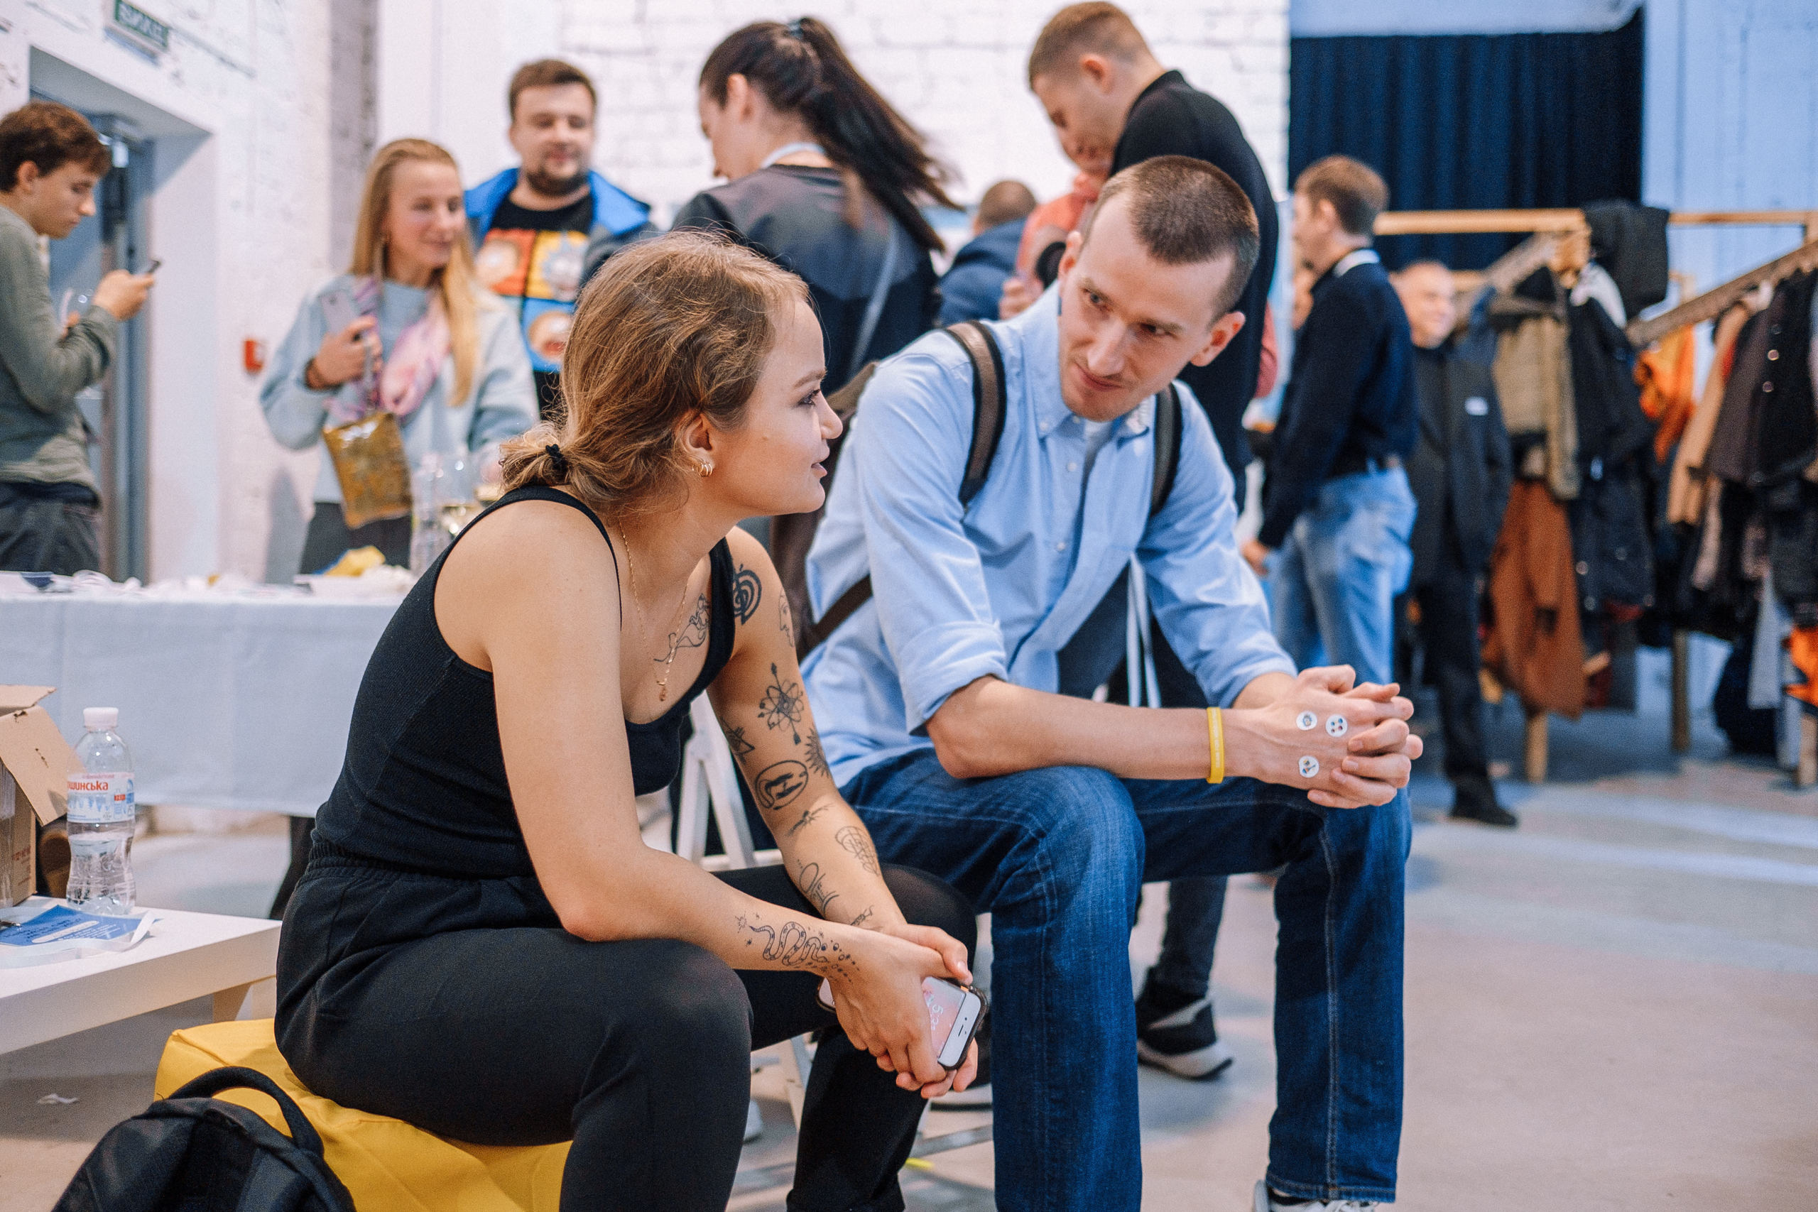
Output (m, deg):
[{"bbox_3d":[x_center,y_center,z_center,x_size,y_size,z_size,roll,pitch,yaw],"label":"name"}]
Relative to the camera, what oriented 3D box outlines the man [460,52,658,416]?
[{"bbox_3d":[-0.689,-0.172,3.420,0.540,1.780,0.350,1,1,7],"label":"man"}]

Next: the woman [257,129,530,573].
[{"bbox_3d":[-0.936,-0.080,3.250,0.500,1.600,0.380,0,1,-19],"label":"woman"}]

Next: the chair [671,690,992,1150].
[{"bbox_3d":[-0.031,0.351,2.220,0.450,0.800,0.480,0,2,-37],"label":"chair"}]

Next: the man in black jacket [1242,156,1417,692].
[{"bbox_3d":[1.020,-0.174,4.250,0.360,1.780,0.520,1,1,28],"label":"man in black jacket"}]

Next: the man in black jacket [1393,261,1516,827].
[{"bbox_3d":[1.706,-0.192,5.550,0.520,1.770,0.350,0,1,-29],"label":"man in black jacket"}]

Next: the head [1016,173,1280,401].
[{"bbox_3d":[0.224,-0.282,1.570,0.175,0.245,0.215,27,37,16],"label":"head"}]

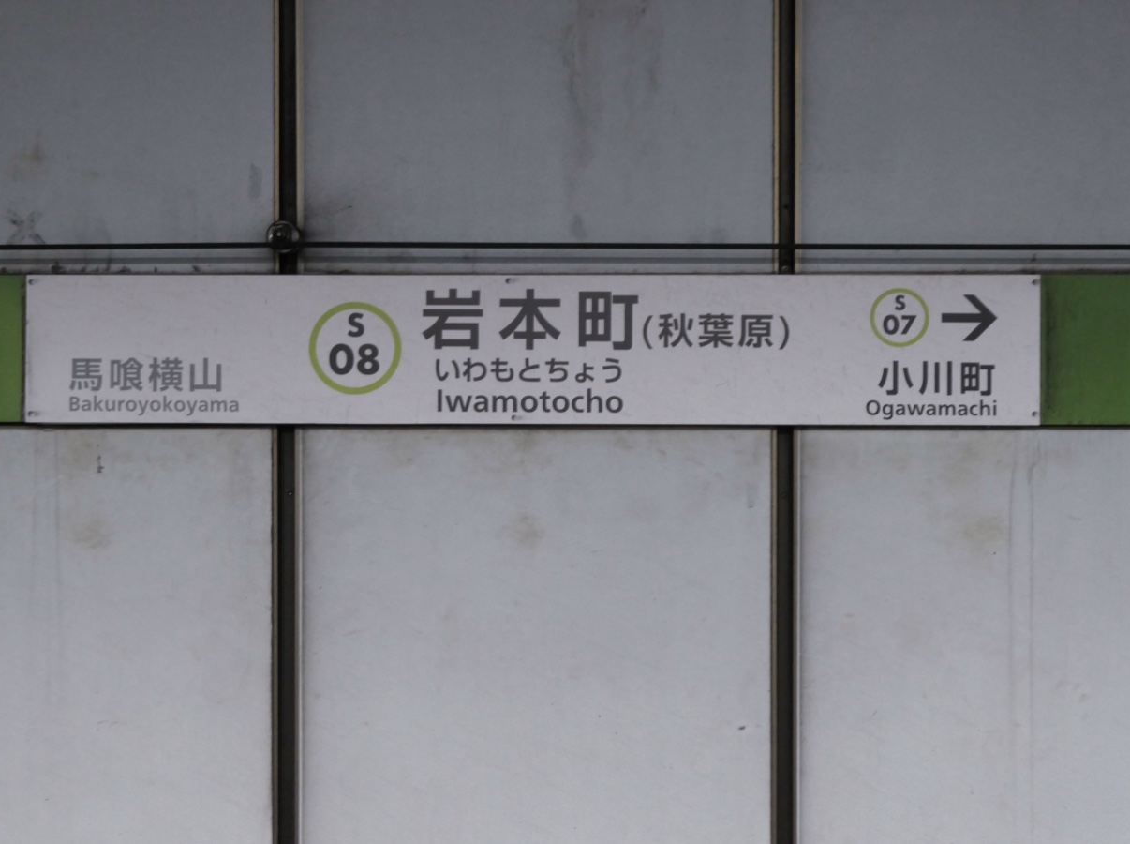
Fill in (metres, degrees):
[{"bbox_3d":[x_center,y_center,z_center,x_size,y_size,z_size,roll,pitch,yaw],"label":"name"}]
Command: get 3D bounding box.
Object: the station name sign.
[{"bbox_3d":[-0.079,-0.157,4.033,2.200,0.324,0.030,0,0,2],"label":"station name sign"}]

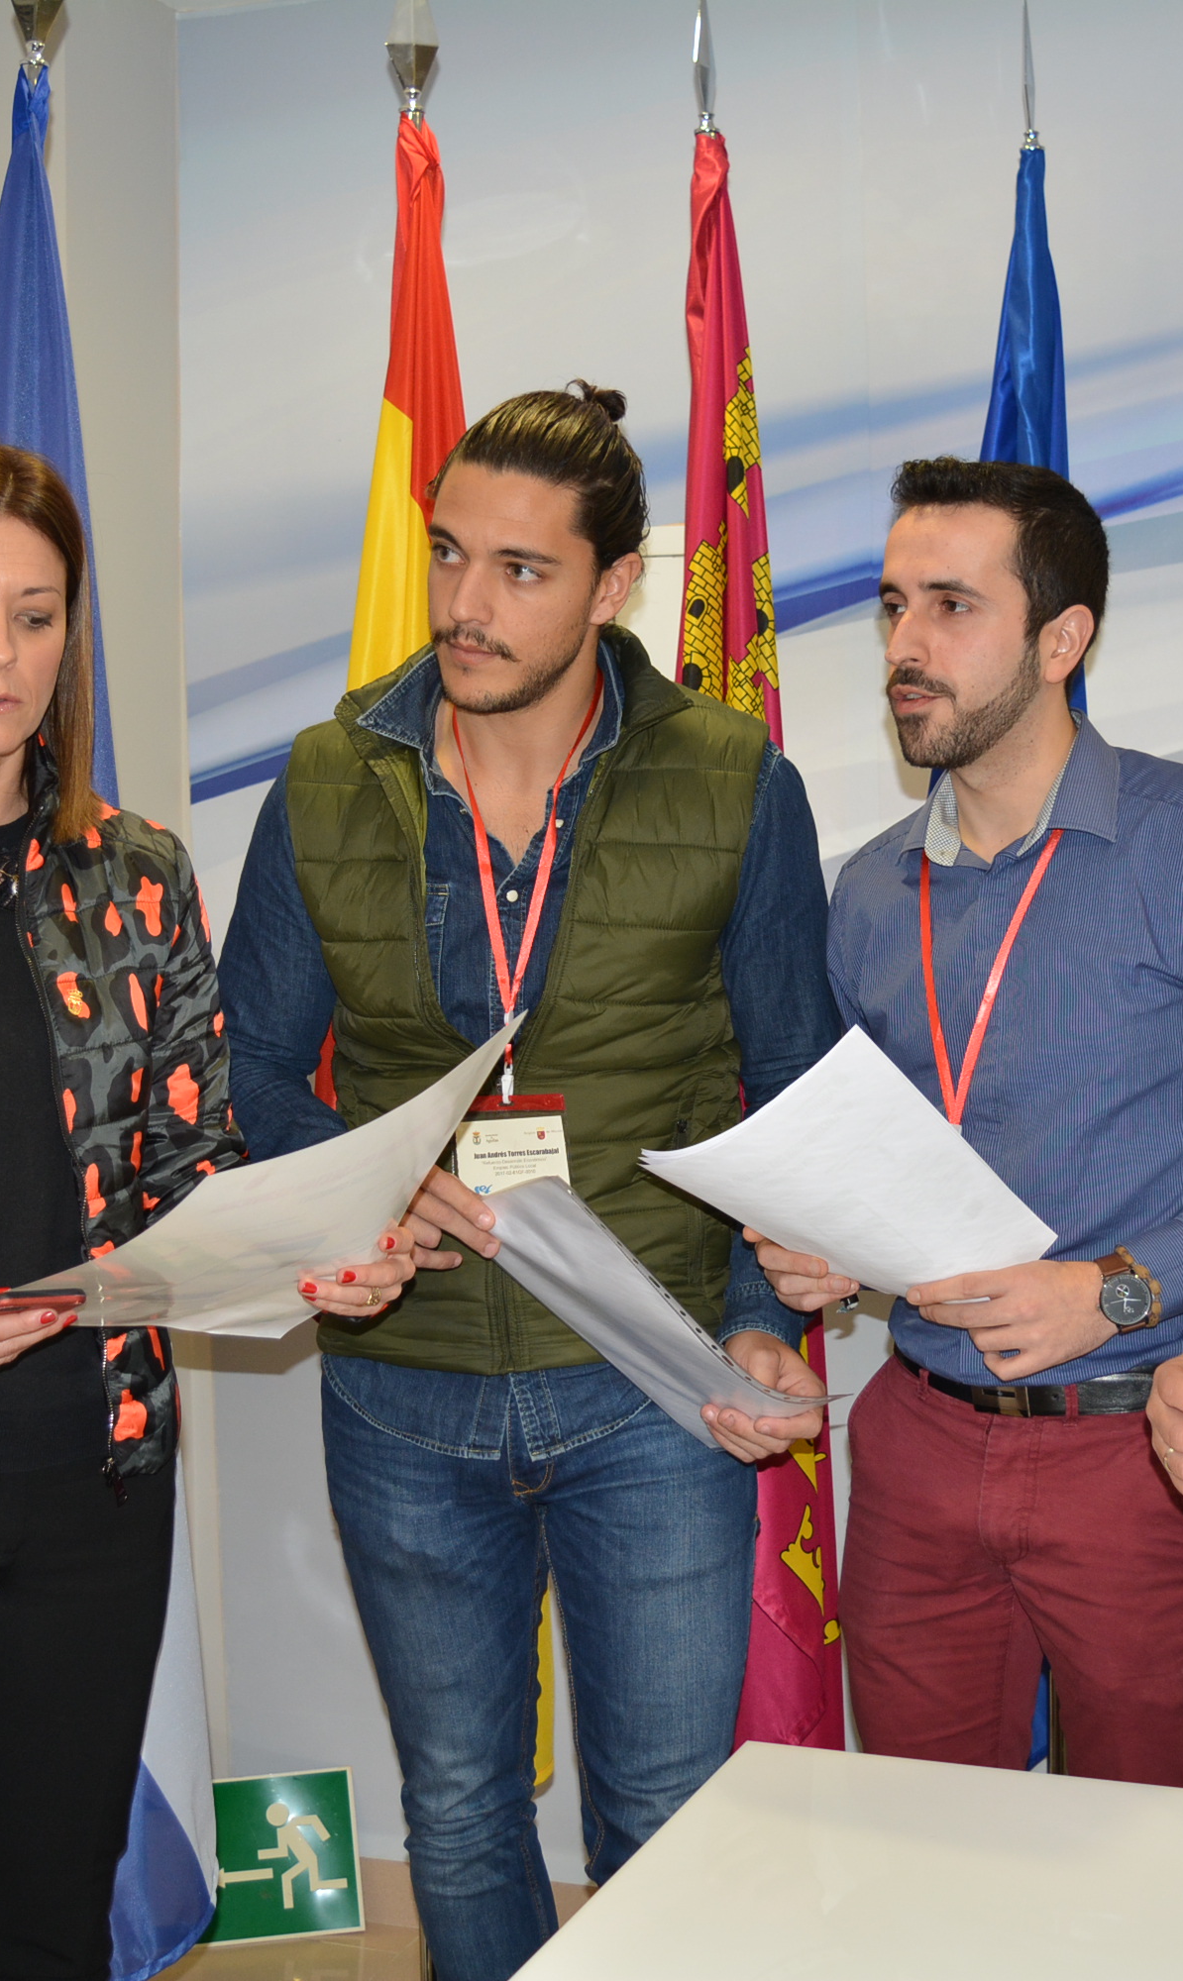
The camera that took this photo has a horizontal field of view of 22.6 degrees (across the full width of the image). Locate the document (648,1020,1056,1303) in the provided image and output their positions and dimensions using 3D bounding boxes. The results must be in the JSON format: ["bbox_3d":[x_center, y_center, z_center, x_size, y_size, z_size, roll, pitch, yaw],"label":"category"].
[{"bbox_3d":[0.177,0.130,2.070,0.200,0.060,0.280,-31,-43,12],"label":"document"}]

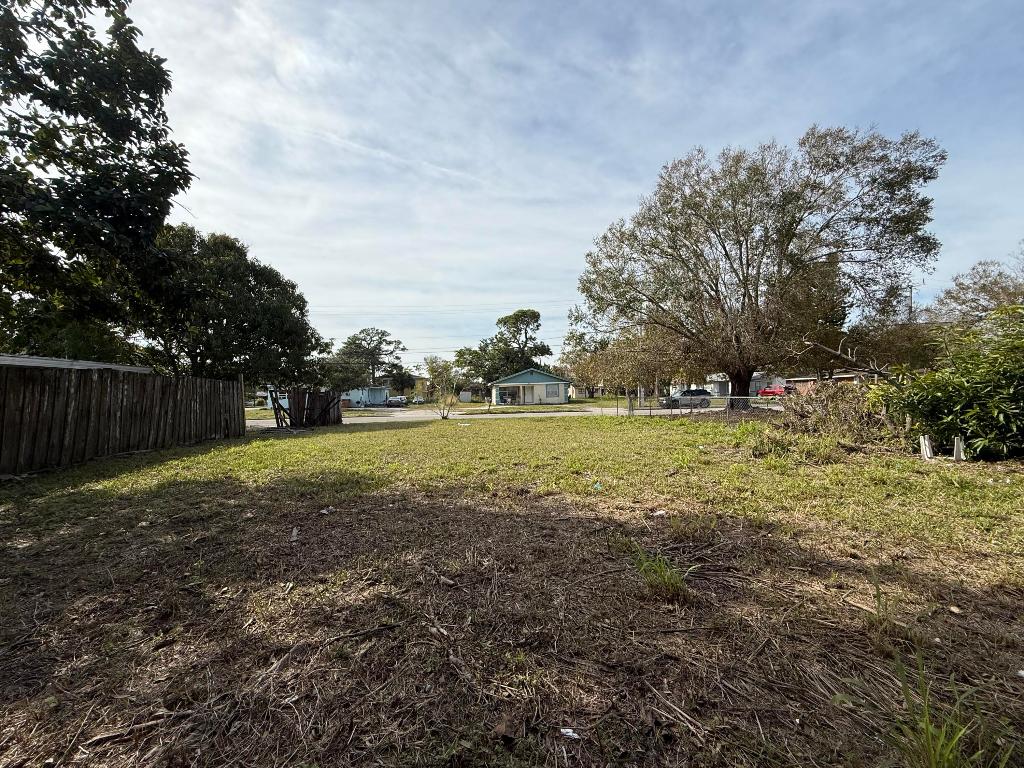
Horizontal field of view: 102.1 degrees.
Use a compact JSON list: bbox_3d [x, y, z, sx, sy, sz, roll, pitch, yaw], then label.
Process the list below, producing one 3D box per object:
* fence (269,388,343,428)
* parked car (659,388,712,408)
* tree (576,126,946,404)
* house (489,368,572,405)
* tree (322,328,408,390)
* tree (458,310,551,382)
[{"bbox_3d":[-10.472,1.217,21.000,3.650,1.900,0.500,-1,-1,-3],"label":"fence"},{"bbox_3d":[15.921,1.386,38.000,4.500,1.670,1.850,-1,-1,-5],"label":"parked car"},{"bbox_3d":[14.639,-6.637,26.300,18.800,16.200,17.500,-1,-1,0],"label":"tree"},{"bbox_3d":[2.155,0.368,52.500,9.400,4.150,9.500,-1,-1,-5],"label":"house"},{"bbox_3d":[-21.934,-2.695,62.000,12.000,12.000,11.000,-1,-1,0],"label":"tree"},{"bbox_3d":[-1.334,-4.552,65.000,15.000,14.500,13.500,-1,-1,0],"label":"tree"}]

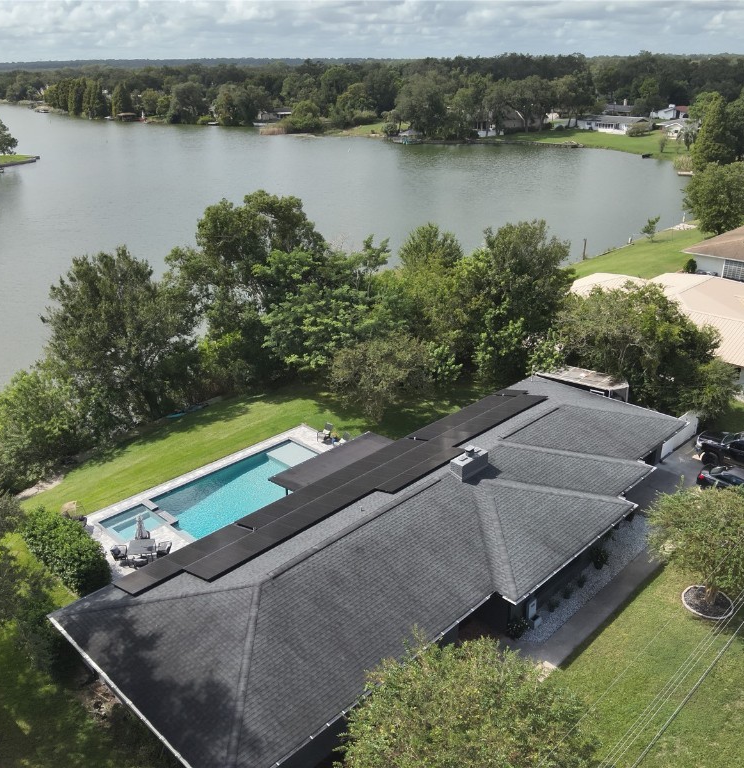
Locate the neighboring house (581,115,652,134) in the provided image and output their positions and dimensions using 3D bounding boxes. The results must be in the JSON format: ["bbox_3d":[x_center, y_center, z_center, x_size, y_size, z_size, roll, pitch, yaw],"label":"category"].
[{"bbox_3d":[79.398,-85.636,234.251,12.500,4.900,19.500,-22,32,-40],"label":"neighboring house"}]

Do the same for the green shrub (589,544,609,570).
[{"bbox_3d":[9.924,7.570,30.868,0.820,0.900,0.820,0,24,0],"label":"green shrub"}]

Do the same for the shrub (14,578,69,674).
[{"bbox_3d":[-12.223,9.070,26.337,2.000,2.200,2.200,-22,32,-40],"label":"shrub"}]

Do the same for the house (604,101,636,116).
[{"bbox_3d":[103.950,-114.617,297.000,10.000,5.800,15.500,-22,32,-40],"label":"house"}]

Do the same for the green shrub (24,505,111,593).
[{"bbox_3d":[-13.419,7.134,31.494,1.750,1.550,5.600,-22,32,-40],"label":"green shrub"}]

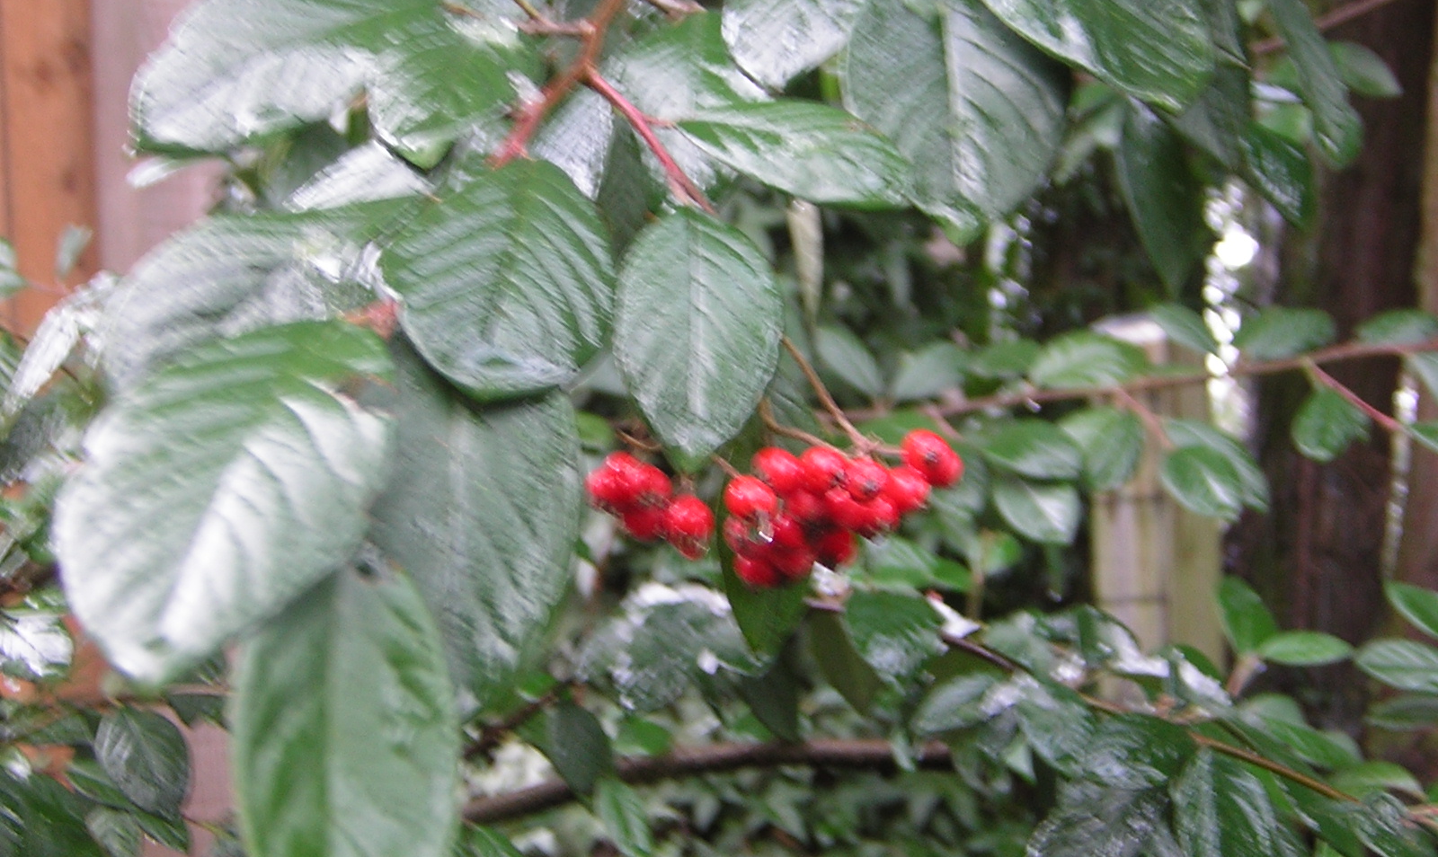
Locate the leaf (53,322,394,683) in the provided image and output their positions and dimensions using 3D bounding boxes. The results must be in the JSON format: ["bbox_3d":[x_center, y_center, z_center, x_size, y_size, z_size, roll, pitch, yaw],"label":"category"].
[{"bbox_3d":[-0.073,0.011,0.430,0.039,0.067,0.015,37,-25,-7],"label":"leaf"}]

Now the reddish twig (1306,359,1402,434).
[{"bbox_3d":[0.174,-0.009,0.800,0.032,0.004,0.004,35,8,0],"label":"reddish twig"}]

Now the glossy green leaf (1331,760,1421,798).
[{"bbox_3d":[0.226,0.121,1.000,0.032,0.006,0.020,-9,37,-15],"label":"glossy green leaf"}]

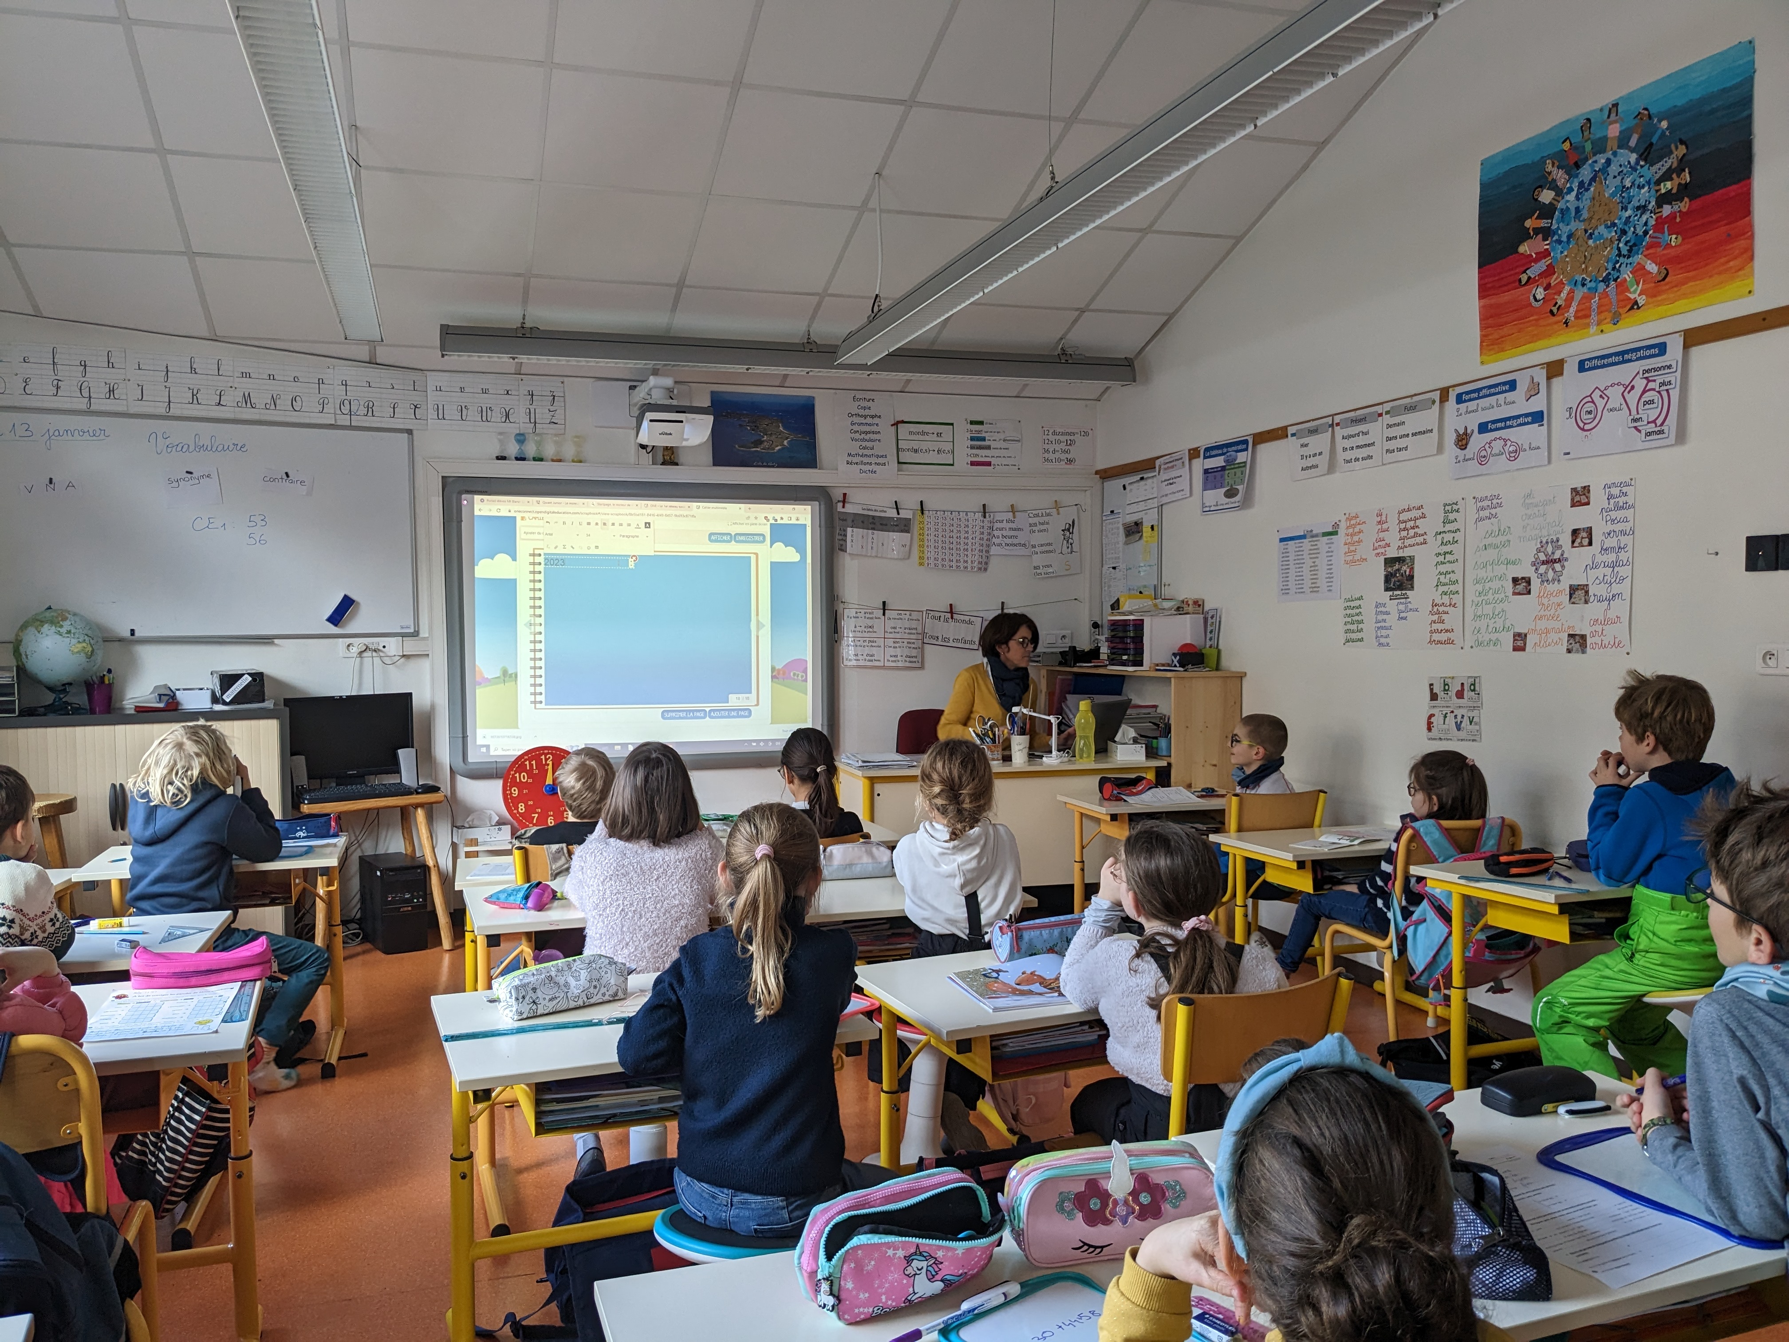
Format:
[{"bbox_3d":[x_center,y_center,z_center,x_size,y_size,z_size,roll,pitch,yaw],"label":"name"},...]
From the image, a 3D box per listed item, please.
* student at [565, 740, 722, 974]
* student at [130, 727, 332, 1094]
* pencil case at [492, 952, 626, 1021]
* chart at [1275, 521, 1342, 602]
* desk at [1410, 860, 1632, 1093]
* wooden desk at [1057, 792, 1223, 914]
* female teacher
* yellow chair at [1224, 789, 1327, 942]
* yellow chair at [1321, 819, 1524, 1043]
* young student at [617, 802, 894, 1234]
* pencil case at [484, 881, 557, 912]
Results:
[{"bbox_3d":[-0.604,0.719,3.361,0.420,1.120,0.580,-1,2,-15],"label":"student"},{"bbox_3d":[-1.879,0.670,3.973,0.530,1.040,0.560,1,2,30],"label":"student"},{"bbox_3d":[-0.634,0.603,2.672,0.225,0.075,0.085,-2,3,-37],"label":"pencil case"},{"bbox_3d":[1.625,-0.424,5.463,0.010,0.297,0.420,-1,2,-18],"label":"chart"},{"bbox_3d":[1.885,0.882,3.845,0.700,0.665,0.500,-1,2,-20],"label":"desk"},{"bbox_3d":[1.050,0.802,5.406,0.700,0.620,0.500,-1,2,-15],"label":"wooden desk"},{"bbox_3d":[0.538,0.430,6.603,0.700,1.423,0.520,0,2,28],"label":"female teacher"},{"bbox_3d":[1.357,0.808,5.335,0.410,0.740,0.460,-1,2,-17],"label":"yellow chair"},{"bbox_3d":[1.659,0.838,4.391,0.410,0.720,0.460,-1,2,-14],"label":"yellow chair"},{"bbox_3d":[-0.224,0.744,2.266,0.430,1.065,0.530,-1,2,-14],"label":"young student"},{"bbox_3d":[-0.947,0.564,3.528,0.180,0.052,0.110,-1,2,-15],"label":"pencil case"}]

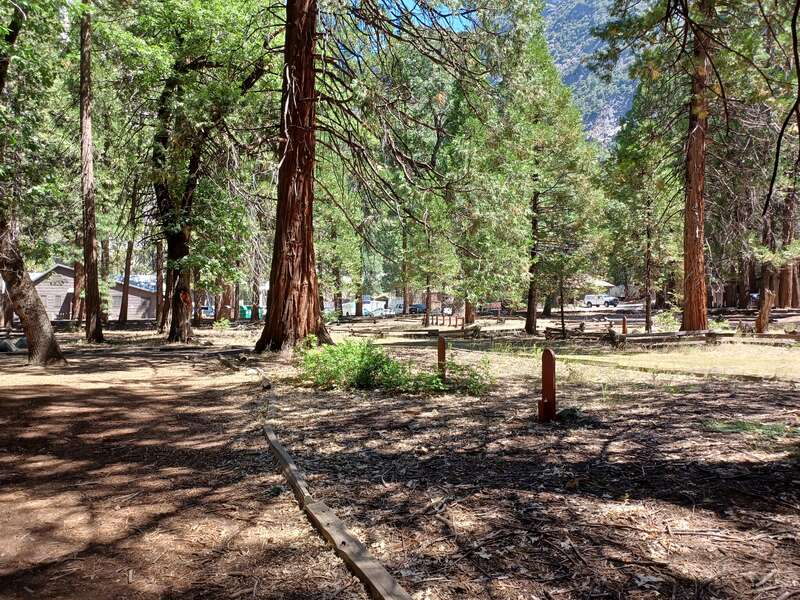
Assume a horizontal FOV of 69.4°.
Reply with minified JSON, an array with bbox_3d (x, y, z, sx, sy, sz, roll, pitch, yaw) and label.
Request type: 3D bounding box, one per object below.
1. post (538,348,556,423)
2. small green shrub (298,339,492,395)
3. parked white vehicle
[{"bbox_3d":[1.970,1.140,7.730,0.200,0.980,0.140,1,1,22],"label":"post"},{"bbox_3d":[-0.090,1.180,11.000,3.600,0.880,1.900,0,1,0],"label":"small green shrub"},{"bbox_3d":[29.600,0.220,85.000,1.950,1.880,5.100,-1,2,-37],"label":"parked white vehicle"}]

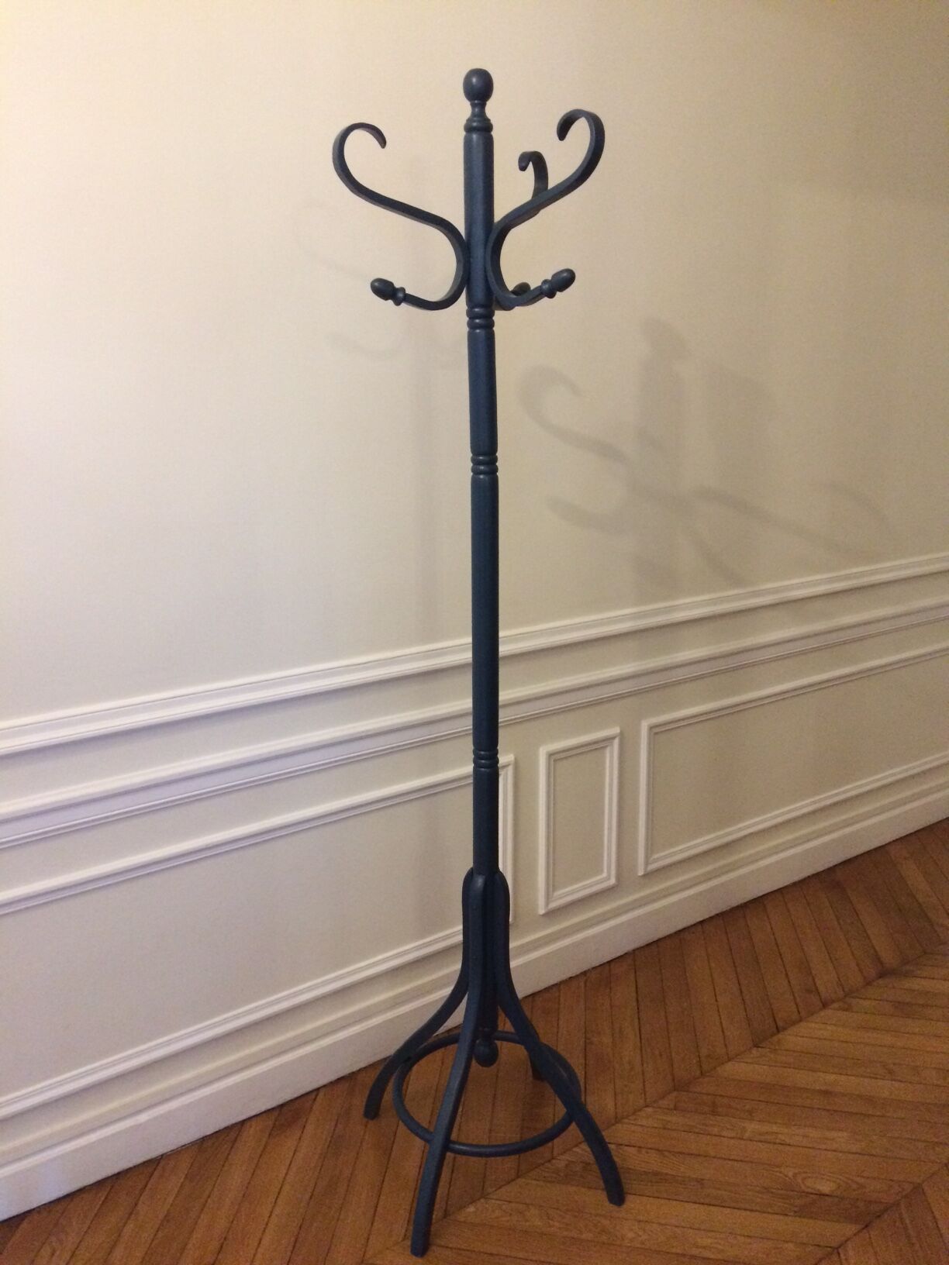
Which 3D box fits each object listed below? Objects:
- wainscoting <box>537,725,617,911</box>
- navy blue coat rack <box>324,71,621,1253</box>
[{"bbox_3d":[0.255,0.450,2.548,0.250,0.420,0.022,-10,16,-35],"label":"wainscoting"},{"bbox_3d":[0.015,0.080,1.796,0.480,1.890,0.480,-1,13,0],"label":"navy blue coat rack"}]

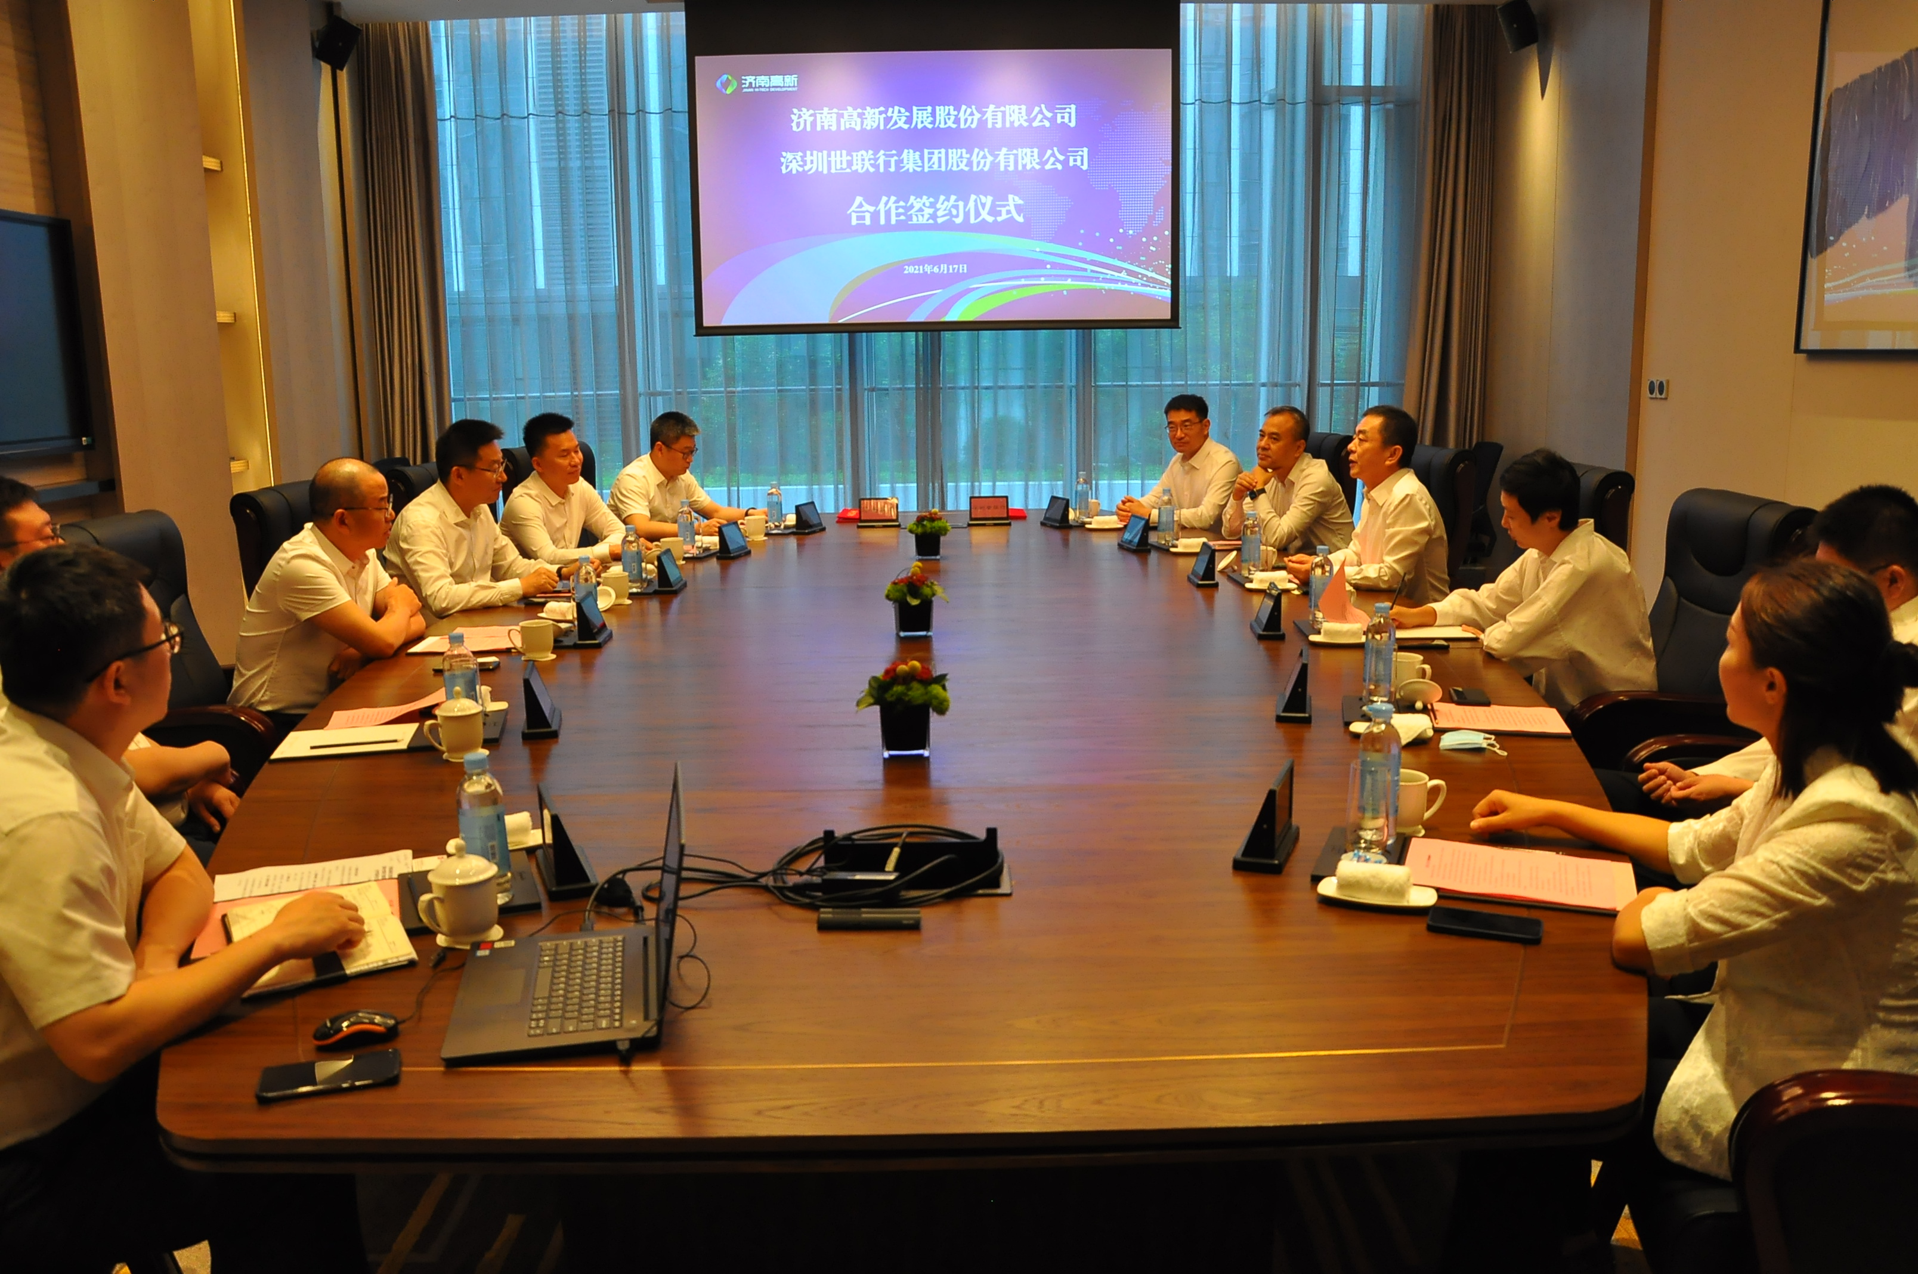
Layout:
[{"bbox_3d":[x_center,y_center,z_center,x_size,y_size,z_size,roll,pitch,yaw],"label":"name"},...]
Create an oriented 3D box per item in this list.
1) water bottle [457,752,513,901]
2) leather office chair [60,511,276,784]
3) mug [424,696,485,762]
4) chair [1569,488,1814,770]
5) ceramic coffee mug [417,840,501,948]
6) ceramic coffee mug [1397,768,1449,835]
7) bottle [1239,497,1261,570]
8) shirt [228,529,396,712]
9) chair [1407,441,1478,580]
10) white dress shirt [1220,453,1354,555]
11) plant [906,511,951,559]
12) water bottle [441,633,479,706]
[{"bbox_3d":[-0.653,0.263,1.976,0.066,0.217,0.066,-1,11,0],"label":"water bottle"},{"bbox_3d":[-2.041,0.229,3.993,0.751,1.126,0.672,-1,11,-2],"label":"leather office chair"},{"bbox_3d":[-1.016,0.171,2.877,0.132,0.139,0.096,-2,11,-6],"label":"mug"},{"bbox_3d":[1.654,0.246,3.537,0.670,1.155,0.660,-1,11,0],"label":"chair"},{"bbox_3d":[-0.685,0.347,1.941,0.128,0.141,0.096,-7,13,-30],"label":"ceramic coffee mug"},{"bbox_3d":[0.740,0.266,2.339,0.117,0.099,0.089,-1,11,0],"label":"ceramic coffee mug"},{"bbox_3d":[1.002,-0.318,4.921,0.066,0.217,0.066,-1,11,0],"label":"bottle"},{"bbox_3d":[-1.708,-0.042,3.830,0.380,0.530,0.460,1,11,7],"label":"shirt"},{"bbox_3d":[1.528,-0.103,5.333,0.700,1.160,0.660,-3,11,-11],"label":"chair"},{"bbox_3d":[1.355,-0.454,5.775,0.514,0.573,0.514,-5,12,-20],"label":"white dress shirt"},{"bbox_3d":[-0.116,-0.402,5.623,0.168,0.188,0.158,-1,11,0],"label":"plant"},{"bbox_3d":[-1.032,0.105,2.960,0.066,0.219,0.066,-1,11,0],"label":"water bottle"}]

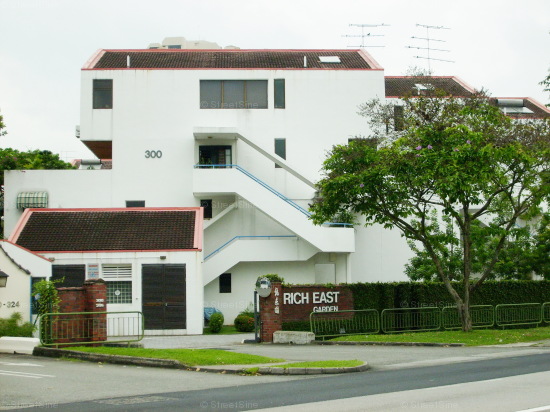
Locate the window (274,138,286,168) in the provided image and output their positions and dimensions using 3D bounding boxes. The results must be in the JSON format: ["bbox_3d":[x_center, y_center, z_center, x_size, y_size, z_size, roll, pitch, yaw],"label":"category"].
[{"bbox_3d":[0.277,-2.550,47.054,0.550,1.450,0.120,0,-5,-3],"label":"window"}]

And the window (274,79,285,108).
[{"bbox_3d":[0.244,-5.464,47.308,0.550,1.480,0.120,0,-5,-3],"label":"window"}]

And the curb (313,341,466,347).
[{"bbox_3d":[3.100,3.805,26.805,4.351,0.130,0.220,-3,-5,23],"label":"curb"}]

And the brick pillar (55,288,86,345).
[{"bbox_3d":[-5.303,2.863,25.051,0.850,1.520,0.380,4,-7,-45],"label":"brick pillar"}]

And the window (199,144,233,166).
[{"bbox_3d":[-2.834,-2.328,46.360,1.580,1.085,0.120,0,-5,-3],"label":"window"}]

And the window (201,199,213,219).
[{"bbox_3d":[-3.253,0.158,46.121,0.555,0.883,0.120,0,-5,-3],"label":"window"}]

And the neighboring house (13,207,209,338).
[{"bbox_3d":[-6.670,2.516,39.346,7.500,5.250,5.200,0,-5,-3],"label":"neighboring house"}]

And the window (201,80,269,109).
[{"bbox_3d":[-1.976,-5.371,46.671,3.275,1.421,0.120,0,-5,-3],"label":"window"}]

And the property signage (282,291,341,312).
[{"bbox_3d":[1.174,3.017,30.382,2.504,0.639,0.060,4,-7,-43],"label":"property signage"}]

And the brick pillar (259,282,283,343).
[{"bbox_3d":[-0.112,3.367,30.745,0.440,1.870,0.500,4,-7,-45],"label":"brick pillar"}]

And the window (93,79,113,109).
[{"bbox_3d":[-8.232,-5.342,46.356,0.944,1.425,0.120,0,-5,-3],"label":"window"}]

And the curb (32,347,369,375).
[{"bbox_3d":[-2.706,3.478,21.820,10.060,0.200,2.290,-4,-6,33],"label":"curb"}]

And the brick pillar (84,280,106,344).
[{"bbox_3d":[-5.274,3.157,28.502,0.460,1.900,0.460,4,-7,-43],"label":"brick pillar"}]

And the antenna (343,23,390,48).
[{"bbox_3d":[4.770,-8.809,50.500,2.500,1.450,1.100,0,-5,-3],"label":"antenna"}]

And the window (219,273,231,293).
[{"bbox_3d":[-2.363,3.708,46.350,0.560,0.940,0.120,0,-5,-3],"label":"window"}]

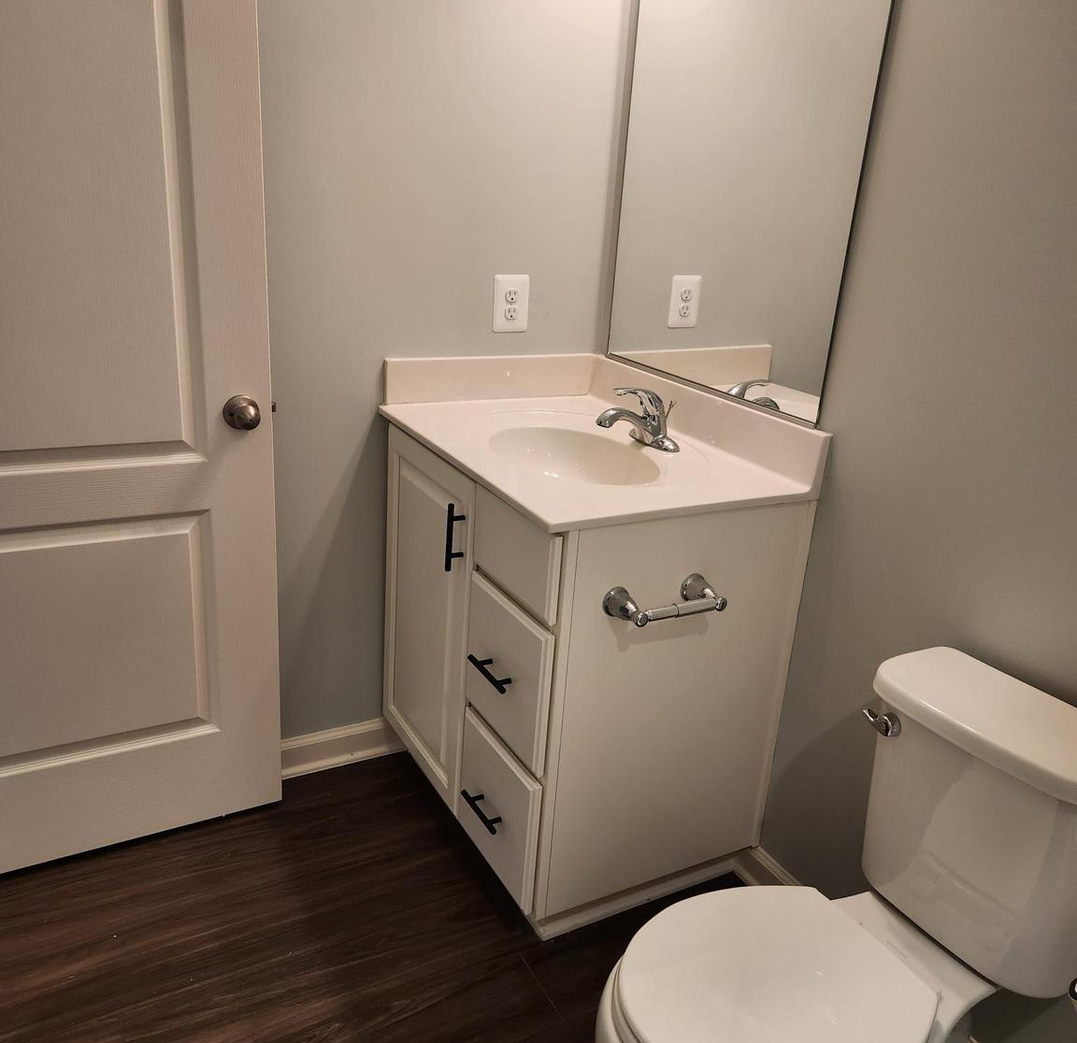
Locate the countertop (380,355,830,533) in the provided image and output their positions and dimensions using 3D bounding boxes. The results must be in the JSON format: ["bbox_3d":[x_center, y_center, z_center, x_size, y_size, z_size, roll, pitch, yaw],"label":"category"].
[{"bbox_3d":[0.084,-0.192,1.875,0.562,0.115,0.762,-7,23,-28],"label":"countertop"}]

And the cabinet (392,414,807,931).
[{"bbox_3d":[0.060,0.260,2.046,0.543,0.852,0.752,-7,23,-28],"label":"cabinet"}]

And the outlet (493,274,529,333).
[{"bbox_3d":[-0.059,-0.488,2.134,0.084,0.124,0.008,-7,23,-28],"label":"outlet"}]

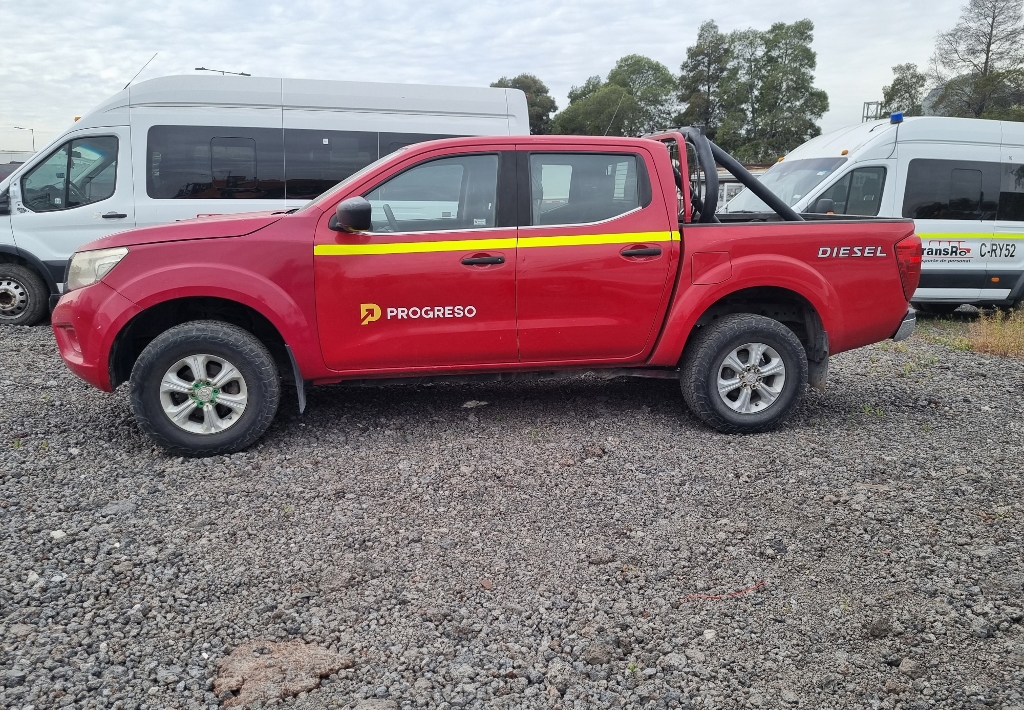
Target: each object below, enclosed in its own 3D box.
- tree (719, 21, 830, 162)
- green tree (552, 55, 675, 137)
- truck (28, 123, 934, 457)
[{"bbox_3d":[12.872,-11.928,39.303,6.300,9.750,6.300,1,12,0],"label":"tree"},{"bbox_3d":[5.155,-11.469,40.459,6.720,8.090,6.720,1,12,0],"label":"green tree"},{"bbox_3d":[-0.102,-0.556,5.150,5.270,1.850,1.920,-1,13,-10],"label":"truck"}]

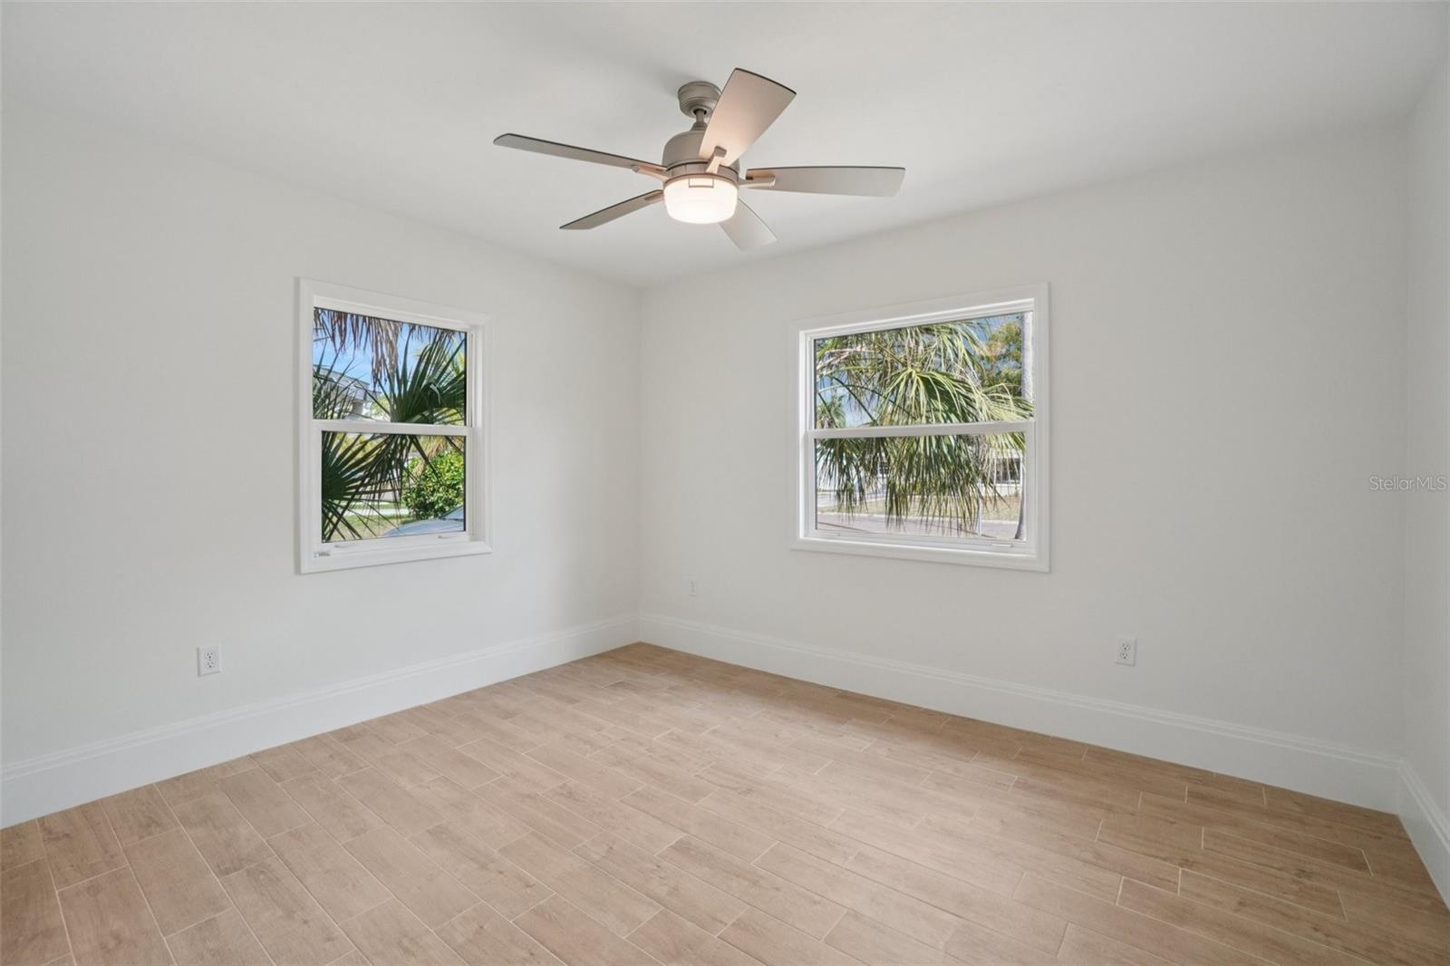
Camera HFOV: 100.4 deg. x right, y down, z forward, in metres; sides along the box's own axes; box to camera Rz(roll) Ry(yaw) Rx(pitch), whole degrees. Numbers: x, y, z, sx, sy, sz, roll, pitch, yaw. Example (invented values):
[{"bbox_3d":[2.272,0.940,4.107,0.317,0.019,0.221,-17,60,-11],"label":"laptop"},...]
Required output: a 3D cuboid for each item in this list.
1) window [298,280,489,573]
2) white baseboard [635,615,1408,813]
[{"bbox_3d":[-1.612,-0.258,3.035,0.110,1.300,0.900,1,1,39],"label":"window"},{"bbox_3d":[0.882,1.038,3.165,3.640,0.203,0.022,1,1,36],"label":"white baseboard"}]

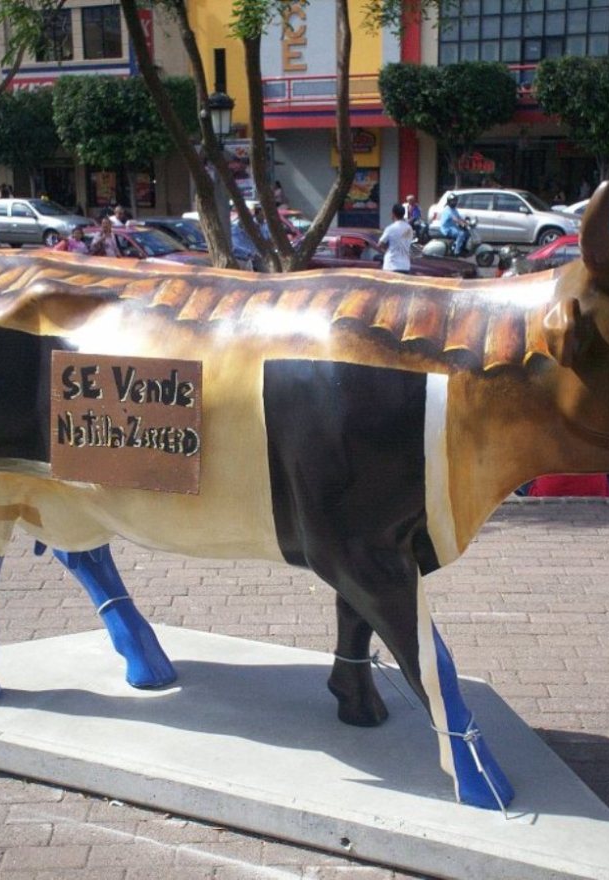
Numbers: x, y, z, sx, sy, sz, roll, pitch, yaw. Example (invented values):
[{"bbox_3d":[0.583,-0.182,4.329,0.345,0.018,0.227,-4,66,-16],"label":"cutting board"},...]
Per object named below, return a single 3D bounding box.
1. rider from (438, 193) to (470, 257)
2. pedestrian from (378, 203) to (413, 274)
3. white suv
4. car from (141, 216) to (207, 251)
[{"bbox_3d":[3.202,-4.552,26.246,0.700,1.300,0.550,4,13,18],"label":"rider"},{"bbox_3d":[1.269,-2.457,17.059,0.500,1.710,0.380,-8,13,-29],"label":"pedestrian"},{"bbox_3d":[5.327,-5.658,31.741,4.200,1.680,1.750,6,14,26],"label":"white suv"},{"bbox_3d":[-3.010,-4.553,28.970,4.250,1.450,1.680,10,17,38],"label":"car"}]

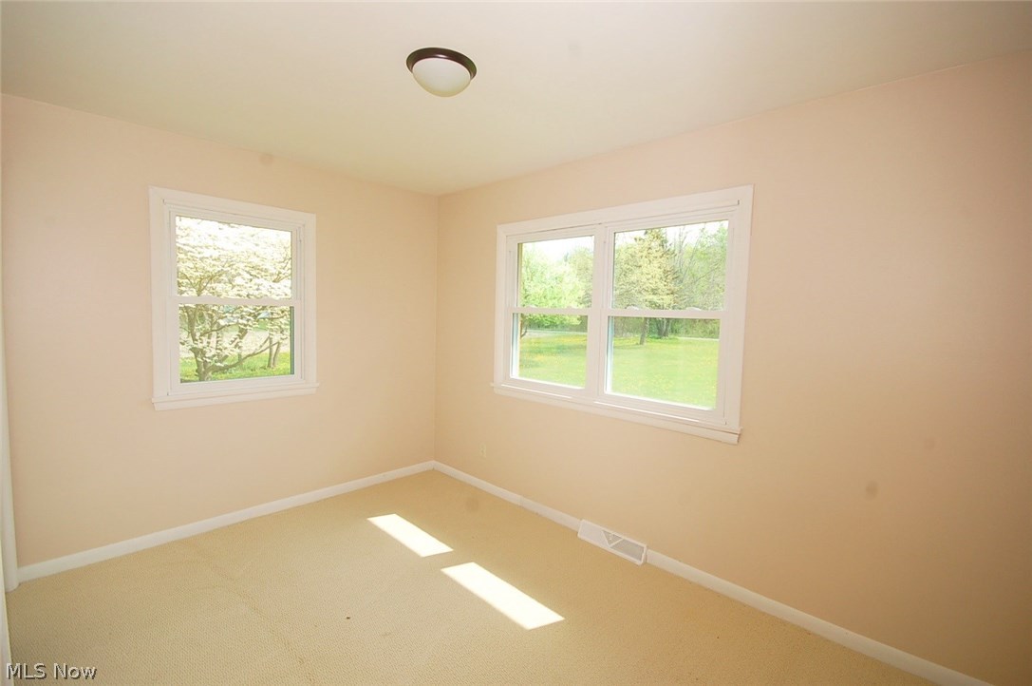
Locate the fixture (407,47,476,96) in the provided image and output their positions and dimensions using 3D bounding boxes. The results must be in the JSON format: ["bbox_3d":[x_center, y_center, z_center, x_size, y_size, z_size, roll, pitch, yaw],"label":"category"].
[{"bbox_3d":[-0.301,-1.064,1.741,0.280,0.108,0.280,2,4,0],"label":"fixture"}]

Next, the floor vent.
[{"bbox_3d":[0.599,1.233,2.690,0.454,0.116,0.070,5,6,42],"label":"floor vent"}]

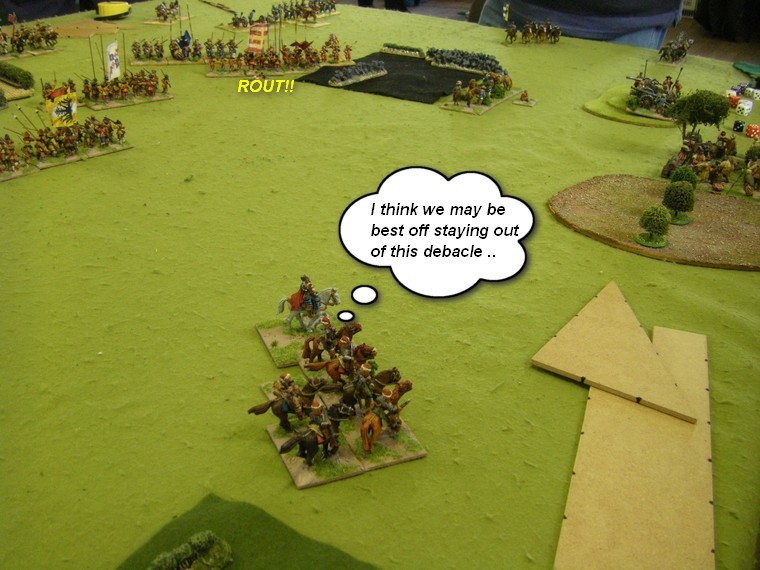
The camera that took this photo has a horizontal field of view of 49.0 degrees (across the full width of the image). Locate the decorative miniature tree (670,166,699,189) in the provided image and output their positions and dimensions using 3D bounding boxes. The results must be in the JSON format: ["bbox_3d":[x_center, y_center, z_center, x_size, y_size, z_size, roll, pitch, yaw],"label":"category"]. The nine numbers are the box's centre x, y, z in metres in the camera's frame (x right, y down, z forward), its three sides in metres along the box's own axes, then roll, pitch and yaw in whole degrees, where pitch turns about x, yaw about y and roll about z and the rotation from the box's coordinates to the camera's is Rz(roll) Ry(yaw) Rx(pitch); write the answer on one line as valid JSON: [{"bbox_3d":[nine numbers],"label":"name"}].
[{"bbox_3d":[0.209,-0.069,0.573,0.019,0.025,0.019,2,28,0],"label":"decorative miniature tree"}]

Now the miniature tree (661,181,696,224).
[{"bbox_3d":[0.195,-0.055,0.544,0.020,0.026,0.020,2,28,0],"label":"miniature tree"}]

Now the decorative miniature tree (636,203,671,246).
[{"bbox_3d":[0.169,-0.037,0.513,0.020,0.024,0.020,2,28,0],"label":"decorative miniature tree"}]

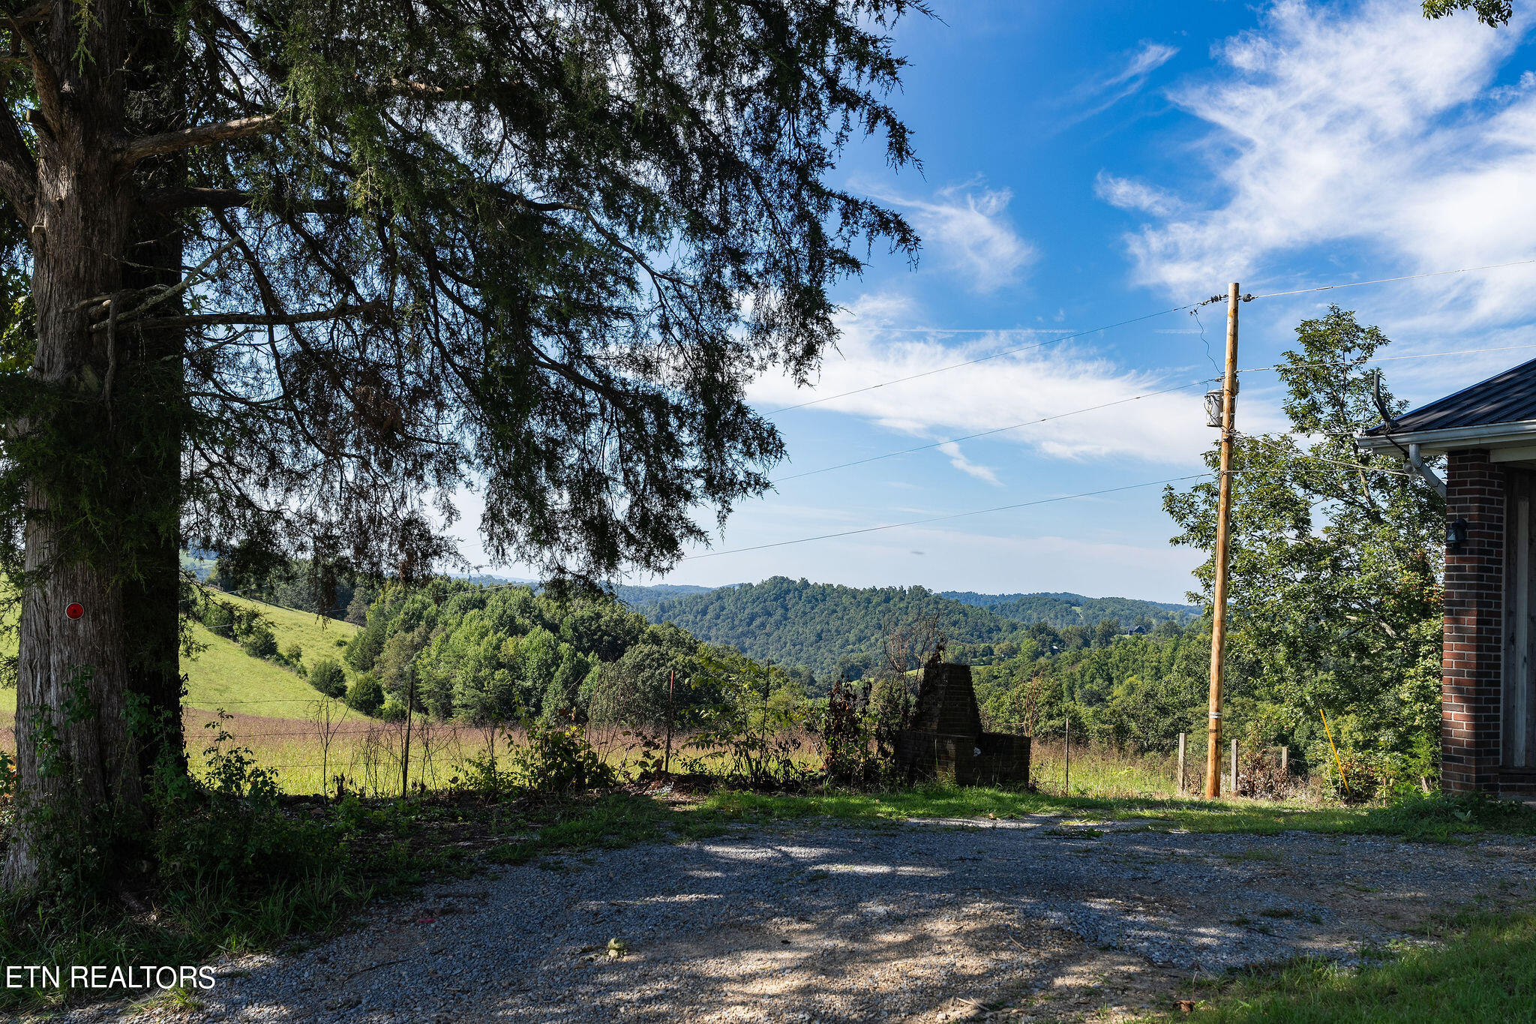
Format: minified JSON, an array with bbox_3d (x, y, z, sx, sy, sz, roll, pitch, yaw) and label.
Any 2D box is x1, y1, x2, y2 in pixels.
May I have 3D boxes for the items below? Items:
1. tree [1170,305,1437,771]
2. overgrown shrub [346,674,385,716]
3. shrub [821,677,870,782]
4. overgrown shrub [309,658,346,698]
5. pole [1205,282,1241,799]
[{"bbox_3d":[11.604,0.757,31.000,6.309,10.237,6.300,3,-4,0],"label":"tree"},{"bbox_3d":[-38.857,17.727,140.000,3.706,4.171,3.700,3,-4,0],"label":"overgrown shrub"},{"bbox_3d":[0.977,2.764,18.300,0.606,1.348,0.620,3,-4,0],"label":"shrub"},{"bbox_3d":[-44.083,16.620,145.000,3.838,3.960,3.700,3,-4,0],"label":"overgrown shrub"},{"bbox_3d":[7.755,0.491,24.700,0.270,8.831,0.270,3,-4,0],"label":"pole"}]

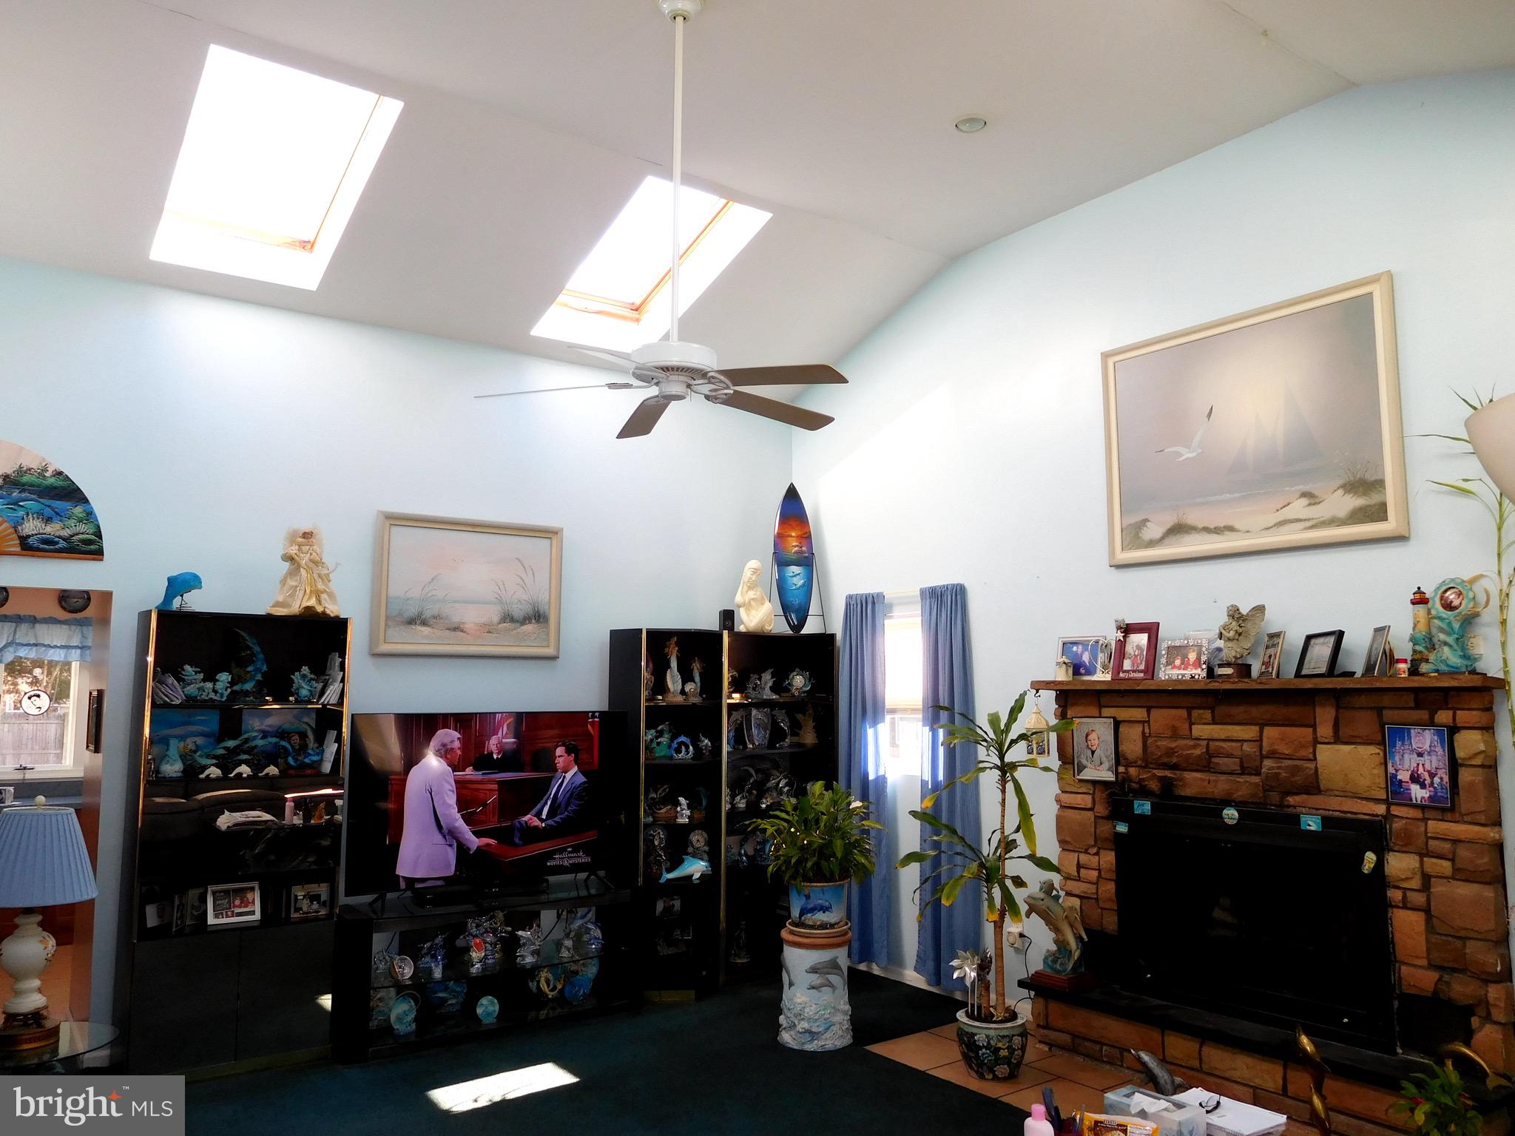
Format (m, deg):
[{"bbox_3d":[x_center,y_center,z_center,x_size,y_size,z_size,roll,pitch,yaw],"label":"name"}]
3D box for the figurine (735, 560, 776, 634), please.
[{"bbox_3d":[-0.013,0.178,6.504,0.240,0.425,0.220,2,-6,-18],"label":"figurine"}]

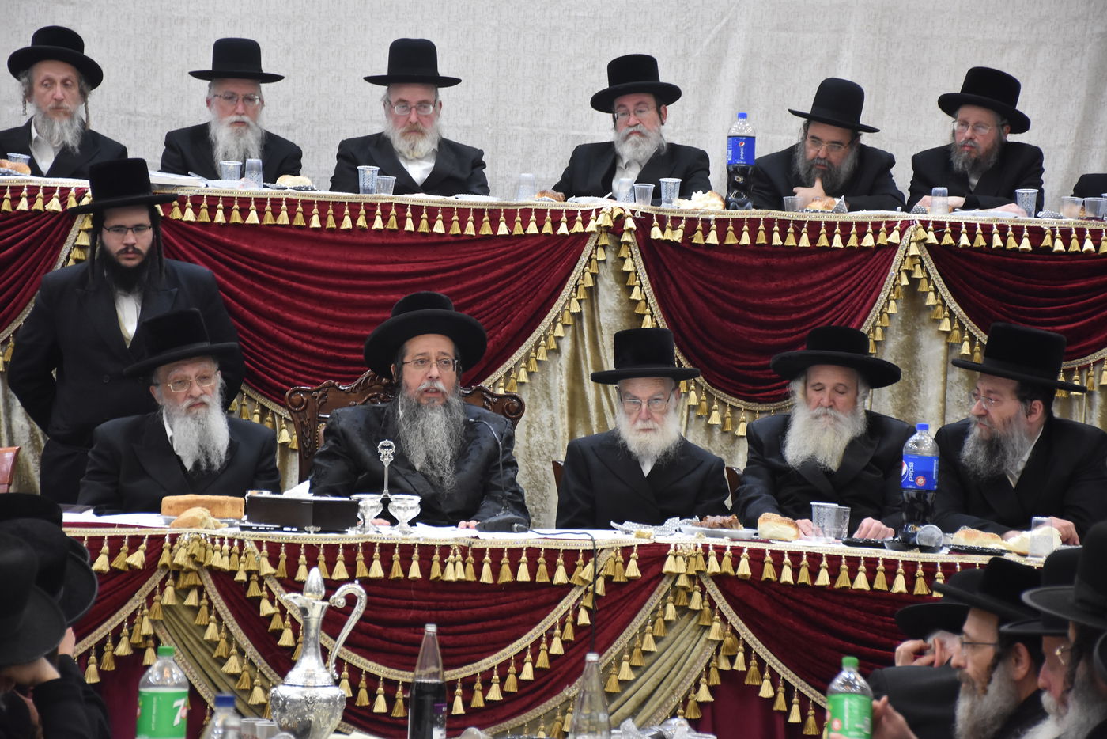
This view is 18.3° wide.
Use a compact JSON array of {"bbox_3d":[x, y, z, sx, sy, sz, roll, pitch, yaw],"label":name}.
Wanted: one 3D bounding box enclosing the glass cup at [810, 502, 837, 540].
[{"bbox_3d":[0.699,0.392,8.900,0.072,0.098,0.072,3,0,0],"label":"glass cup"}]

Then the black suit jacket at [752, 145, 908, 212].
[{"bbox_3d":[0.945,-0.450,11.820,0.560,0.680,0.480,2,1,6],"label":"black suit jacket"}]

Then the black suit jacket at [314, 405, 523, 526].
[{"bbox_3d":[-0.375,0.423,9.350,0.585,0.670,0.500,2,0,-4],"label":"black suit jacket"}]

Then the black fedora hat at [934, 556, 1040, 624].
[{"bbox_3d":[0.942,0.451,6.850,0.360,0.112,0.325,19,-1,6],"label":"black fedora hat"}]

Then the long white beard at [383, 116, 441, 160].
[{"bbox_3d":[-0.469,-0.770,11.450,0.185,0.145,0.140,2,-1,0],"label":"long white beard"}]

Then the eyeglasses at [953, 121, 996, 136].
[{"bbox_3d":[1.462,-0.832,11.920,0.140,0.043,0.140,5,1,25],"label":"eyeglasses"}]

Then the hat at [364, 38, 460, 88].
[{"bbox_3d":[-0.463,-1.010,11.350,0.315,0.133,0.345,3,-4,-4],"label":"hat"}]

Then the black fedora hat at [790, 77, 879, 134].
[{"bbox_3d":[0.930,-0.878,11.450,0.315,0.155,0.350,14,5,12],"label":"black fedora hat"}]

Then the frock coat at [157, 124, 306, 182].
[{"bbox_3d":[-1.085,-0.522,11.642,0.490,0.640,0.400,2,-1,-2],"label":"frock coat"}]

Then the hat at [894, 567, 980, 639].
[{"bbox_3d":[0.890,0.492,7.350,0.355,0.125,0.325,-11,-23,43],"label":"hat"}]

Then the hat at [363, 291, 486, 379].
[{"bbox_3d":[-0.354,-0.114,9.520,0.335,0.135,0.355,-2,-27,-1],"label":"hat"}]

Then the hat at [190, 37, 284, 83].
[{"bbox_3d":[-1.098,-1.074,11.950,0.330,0.145,0.360,3,2,-6],"label":"hat"}]

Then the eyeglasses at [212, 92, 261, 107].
[{"bbox_3d":[-1.037,-0.884,11.300,0.140,0.044,0.140,2,0,-14],"label":"eyeglasses"}]

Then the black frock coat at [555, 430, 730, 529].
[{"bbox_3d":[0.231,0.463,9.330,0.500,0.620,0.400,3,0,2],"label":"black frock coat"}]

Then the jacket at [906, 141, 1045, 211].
[{"bbox_3d":[1.440,-0.480,11.850,0.530,0.620,0.430,2,1,9],"label":"jacket"}]

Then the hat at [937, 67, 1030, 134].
[{"bbox_3d":[1.446,-0.900,11.550,0.310,0.145,0.340,3,-18,34],"label":"hat"}]

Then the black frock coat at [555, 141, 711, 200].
[{"bbox_3d":[0.272,-0.461,11.650,0.540,0.640,0.420,2,-1,6],"label":"black frock coat"}]

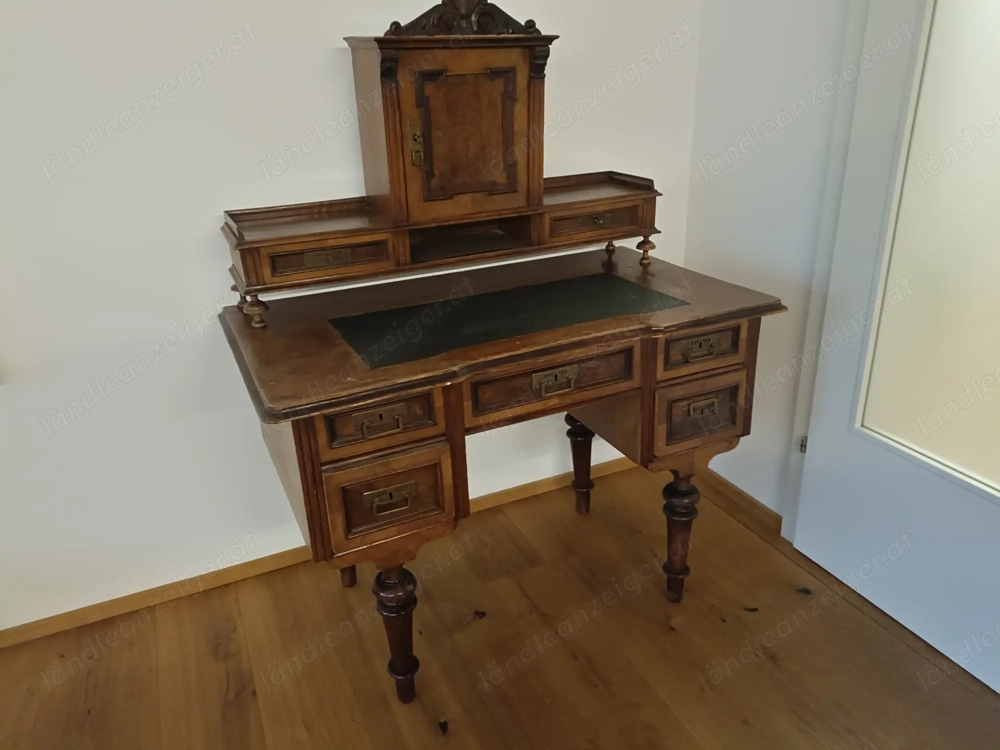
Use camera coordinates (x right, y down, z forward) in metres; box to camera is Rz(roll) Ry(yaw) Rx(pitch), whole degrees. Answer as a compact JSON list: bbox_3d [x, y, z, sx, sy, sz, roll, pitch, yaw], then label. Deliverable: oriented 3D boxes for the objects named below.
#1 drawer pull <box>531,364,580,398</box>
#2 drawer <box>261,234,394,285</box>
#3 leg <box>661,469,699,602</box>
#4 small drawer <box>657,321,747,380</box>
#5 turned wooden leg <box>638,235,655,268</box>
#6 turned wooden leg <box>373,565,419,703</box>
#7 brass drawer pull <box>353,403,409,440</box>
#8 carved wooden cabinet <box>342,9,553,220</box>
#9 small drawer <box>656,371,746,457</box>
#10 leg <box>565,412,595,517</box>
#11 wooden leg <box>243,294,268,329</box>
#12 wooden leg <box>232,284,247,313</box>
[{"bbox_3d":[0.110,0.016,1.433,0.098,0.048,0.024,-12,25,-23],"label":"drawer pull"},{"bbox_3d":[-0.394,-0.274,1.596,0.277,0.075,0.170,-12,25,-22],"label":"drawer"},{"bbox_3d":[0.447,0.405,1.792,0.090,0.368,0.090,-1,23,1],"label":"leg"},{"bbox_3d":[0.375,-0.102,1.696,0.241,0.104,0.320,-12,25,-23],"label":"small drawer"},{"bbox_3d":[0.383,-0.327,1.896,0.047,0.069,0.047,-2,23,1],"label":"turned wooden leg"},{"bbox_3d":[-0.210,0.546,1.506,0.090,0.368,0.090,-12,25,-23],"label":"turned wooden leg"},{"bbox_3d":[-0.206,0.084,1.268,0.096,0.046,0.026,-12,25,-22],"label":"brass drawer pull"},{"bbox_3d":[-0.104,-0.605,1.627,0.412,0.454,0.235,-12,25,-23],"label":"carved wooden cabinet"},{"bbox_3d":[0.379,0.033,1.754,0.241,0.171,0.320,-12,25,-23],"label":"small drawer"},{"bbox_3d":[0.253,0.259,2.172,0.085,0.360,0.085,-12,25,-22],"label":"leg"},{"bbox_3d":[-0.511,-0.133,1.520,0.047,0.069,0.047,-12,25,-22],"label":"wooden leg"},{"bbox_3d":[-0.580,-0.186,1.637,0.054,0.073,0.054,-12,25,-23],"label":"wooden leg"}]

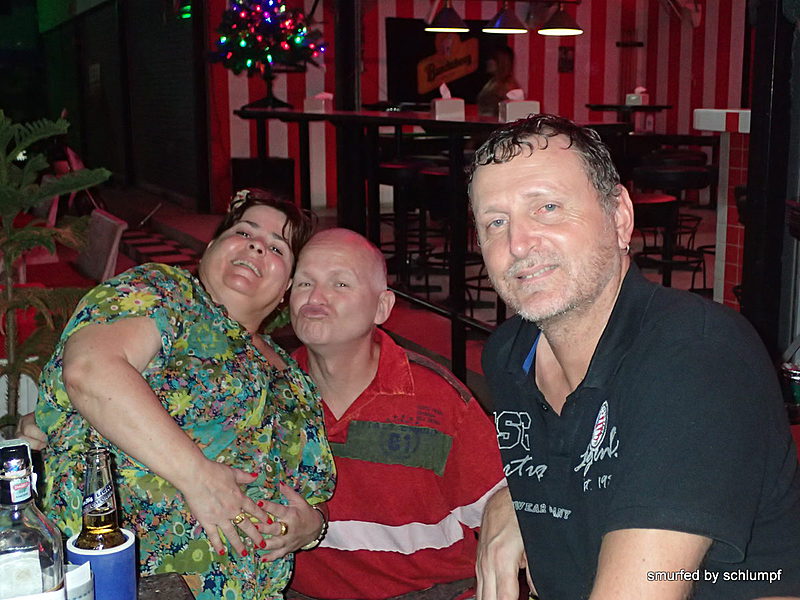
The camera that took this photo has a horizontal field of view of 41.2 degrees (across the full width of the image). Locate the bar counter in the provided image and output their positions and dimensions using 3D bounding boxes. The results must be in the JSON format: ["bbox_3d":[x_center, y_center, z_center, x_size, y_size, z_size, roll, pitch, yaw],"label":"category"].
[{"bbox_3d":[-0.111,-0.438,5.638,0.450,1.083,3.848,-6,12,-23],"label":"bar counter"}]

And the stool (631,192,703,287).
[{"bbox_3d":[1.021,-0.088,4.589,0.420,0.780,0.420,-1,11,0],"label":"stool"}]

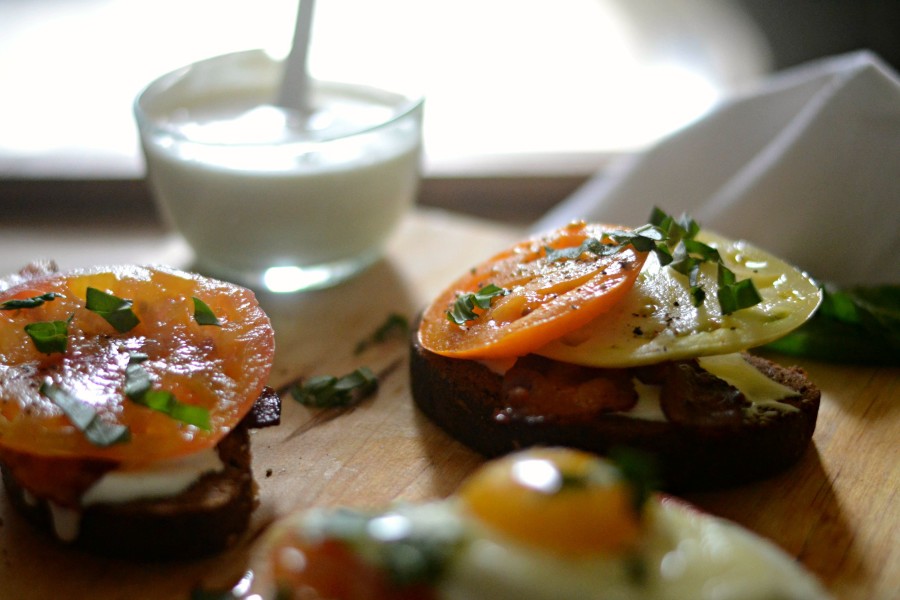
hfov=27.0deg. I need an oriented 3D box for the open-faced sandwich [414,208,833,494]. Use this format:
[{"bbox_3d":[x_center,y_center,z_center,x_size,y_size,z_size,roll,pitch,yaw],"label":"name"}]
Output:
[{"bbox_3d":[0.049,0.013,0.560,0.122,0.047,0.092,2,25,5],"label":"open-faced sandwich"}]

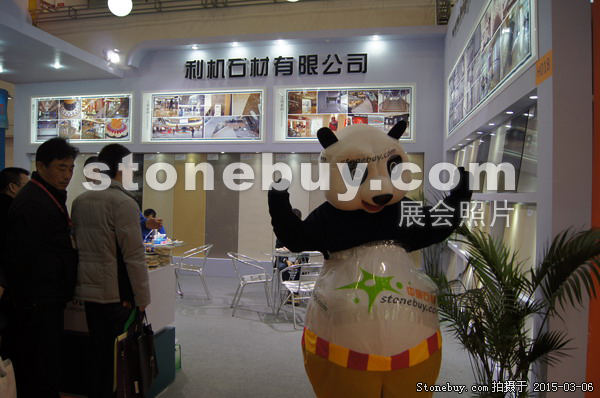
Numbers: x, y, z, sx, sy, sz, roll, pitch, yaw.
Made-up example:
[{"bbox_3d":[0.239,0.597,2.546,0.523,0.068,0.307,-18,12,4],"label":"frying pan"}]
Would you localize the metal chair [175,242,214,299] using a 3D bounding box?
[{"bbox_3d":[-1.519,1.026,6.395,0.580,0.735,0.555,1,0,-14],"label":"metal chair"}]

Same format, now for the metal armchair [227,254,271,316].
[{"bbox_3d":[-0.623,1.040,5.629,0.580,0.735,0.555,1,0,-10],"label":"metal armchair"}]

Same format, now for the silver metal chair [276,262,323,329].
[{"bbox_3d":[0.078,1.051,5.158,0.555,0.735,0.580,1,0,-21],"label":"silver metal chair"}]

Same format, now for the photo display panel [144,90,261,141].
[{"bbox_3d":[-1.786,-1.501,8.113,2.370,0.962,0.070,1,0,10],"label":"photo display panel"}]

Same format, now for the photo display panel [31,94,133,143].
[{"bbox_3d":[-4.181,-1.523,8.535,2.211,0.929,0.070,1,0,10],"label":"photo display panel"}]

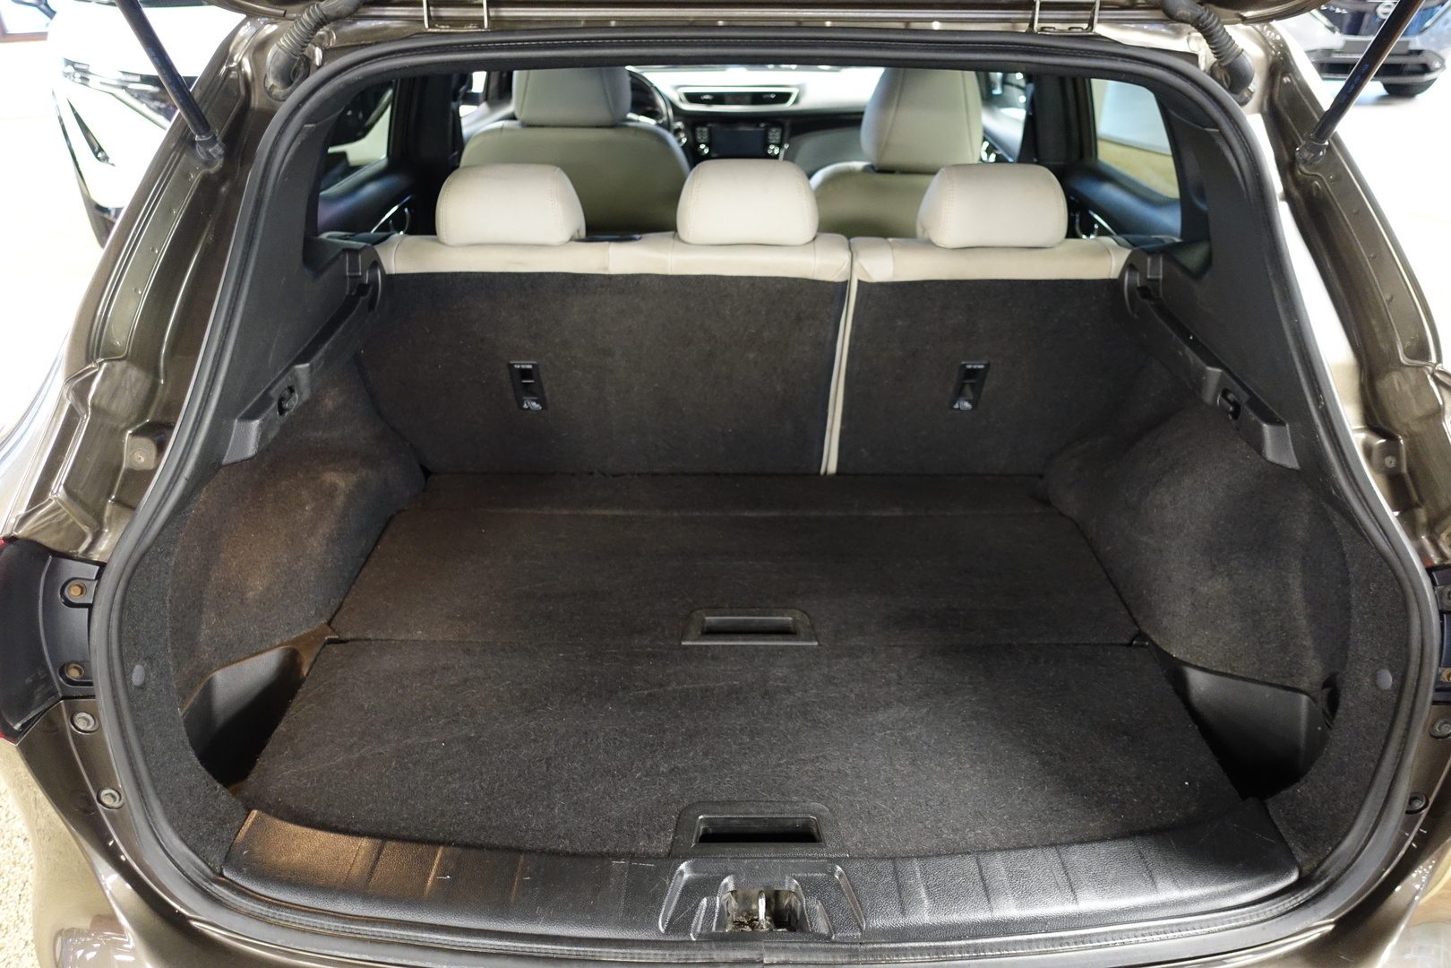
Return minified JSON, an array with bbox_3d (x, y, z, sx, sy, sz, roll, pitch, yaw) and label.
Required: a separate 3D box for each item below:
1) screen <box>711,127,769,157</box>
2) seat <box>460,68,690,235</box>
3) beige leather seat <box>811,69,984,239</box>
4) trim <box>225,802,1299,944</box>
[{"bbox_3d":[0.039,-1.030,2.920,0.172,0.092,0.020,0,20,0],"label":"screen"},{"bbox_3d":[-0.330,-0.692,2.370,0.510,0.820,0.280,0,46,0],"label":"seat"},{"bbox_3d":[0.400,-0.635,2.429,0.530,0.960,0.740,0,32,0],"label":"beige leather seat"},{"bbox_3d":[0.035,0.414,1.034,1.100,0.080,0.140,0,32,0],"label":"trim"}]

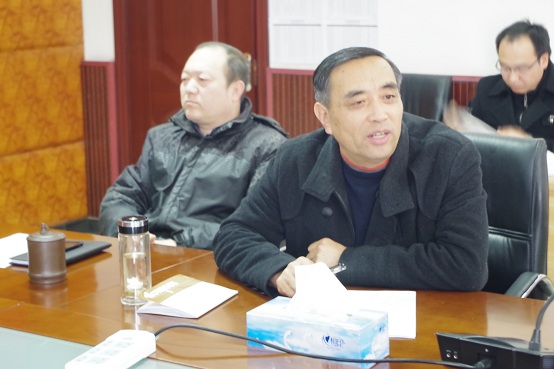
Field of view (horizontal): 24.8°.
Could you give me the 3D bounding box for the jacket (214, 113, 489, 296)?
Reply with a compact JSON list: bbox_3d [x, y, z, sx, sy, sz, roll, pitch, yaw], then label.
[{"bbox_3d":[0.162,0.107,2.763,0.600,0.500,0.450,3,11,24],"label":"jacket"}]

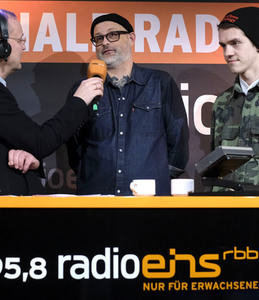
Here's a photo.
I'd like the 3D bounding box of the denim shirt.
[{"bbox_3d":[-0.009,0.004,2.846,0.540,0.780,0.330,-1,-5,10],"label":"denim shirt"}]

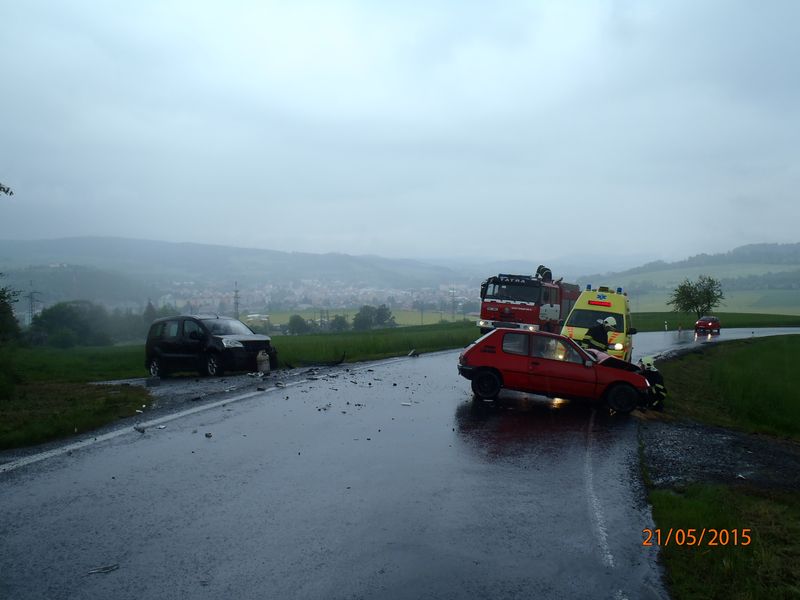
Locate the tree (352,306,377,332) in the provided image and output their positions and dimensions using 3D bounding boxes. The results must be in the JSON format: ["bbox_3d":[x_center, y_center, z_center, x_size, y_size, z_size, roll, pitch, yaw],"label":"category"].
[{"bbox_3d":[-12.262,6.575,230.000,9.300,10.200,9.000,1,0,3],"label":"tree"}]

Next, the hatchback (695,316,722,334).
[{"bbox_3d":[27.606,2.196,58.000,1.690,1.440,3.950,3,-1,37],"label":"hatchback"}]

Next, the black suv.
[{"bbox_3d":[-5.310,1.310,18.300,4.350,1.800,1.810,-3,-6,43],"label":"black suv"}]

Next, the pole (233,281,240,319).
[{"bbox_3d":[-98.238,2.109,390.000,4.600,27.000,3.000,1,0,-14],"label":"pole"}]

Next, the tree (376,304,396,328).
[{"bbox_3d":[-5.826,7.232,260.000,8.600,11.000,8.600,0,-1,0],"label":"tree"}]

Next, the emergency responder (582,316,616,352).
[{"bbox_3d":[4.020,1.150,13.100,0.700,1.620,0.580,0,-1,21],"label":"emergency responder"}]

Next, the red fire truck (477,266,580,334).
[{"bbox_3d":[6.000,0.530,28.700,2.500,3.050,7.800,3,-1,26],"label":"red fire truck"}]

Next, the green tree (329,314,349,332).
[{"bbox_3d":[-21.859,8.530,230.000,7.100,7.200,6.900,1,0,3],"label":"green tree"}]

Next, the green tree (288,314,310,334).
[{"bbox_3d":[-40.380,10.447,260.000,8.000,9.000,8.000,0,-1,0],"label":"green tree"}]

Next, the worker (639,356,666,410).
[{"bbox_3d":[4.480,1.510,11.750,0.620,0.970,0.550,0,-1,-3],"label":"worker"}]

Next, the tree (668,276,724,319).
[{"bbox_3d":[32.422,0.110,71.000,6.200,5.800,6.000,1,0,24],"label":"tree"}]

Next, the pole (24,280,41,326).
[{"bbox_3d":[-176.055,2.874,310.000,7.000,25.000,2.500,0,-1,-30],"label":"pole"}]

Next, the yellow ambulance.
[{"bbox_3d":[6.060,0.820,19.700,1.930,2.500,5.050,5,-1,20],"label":"yellow ambulance"}]

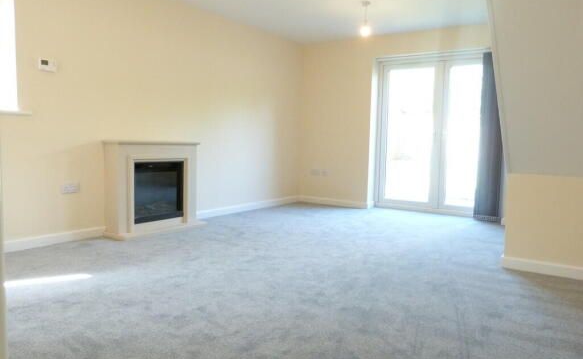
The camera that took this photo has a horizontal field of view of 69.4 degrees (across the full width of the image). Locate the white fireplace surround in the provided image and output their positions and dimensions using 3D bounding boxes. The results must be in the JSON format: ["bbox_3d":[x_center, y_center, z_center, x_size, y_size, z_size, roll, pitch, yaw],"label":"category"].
[{"bbox_3d":[-1.312,0.071,4.218,0.300,0.890,1.065,5,6,36],"label":"white fireplace surround"}]

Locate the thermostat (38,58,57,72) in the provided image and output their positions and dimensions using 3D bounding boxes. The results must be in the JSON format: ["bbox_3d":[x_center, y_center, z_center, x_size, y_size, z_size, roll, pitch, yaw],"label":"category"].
[{"bbox_3d":[-1.981,-0.925,3.405,0.028,0.095,0.130,5,6,36],"label":"thermostat"}]

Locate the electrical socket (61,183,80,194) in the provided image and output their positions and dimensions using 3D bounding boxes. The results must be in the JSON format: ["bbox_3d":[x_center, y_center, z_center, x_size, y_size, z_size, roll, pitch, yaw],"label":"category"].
[{"bbox_3d":[-1.907,0.078,3.638,0.012,0.087,0.147,5,6,36],"label":"electrical socket"}]

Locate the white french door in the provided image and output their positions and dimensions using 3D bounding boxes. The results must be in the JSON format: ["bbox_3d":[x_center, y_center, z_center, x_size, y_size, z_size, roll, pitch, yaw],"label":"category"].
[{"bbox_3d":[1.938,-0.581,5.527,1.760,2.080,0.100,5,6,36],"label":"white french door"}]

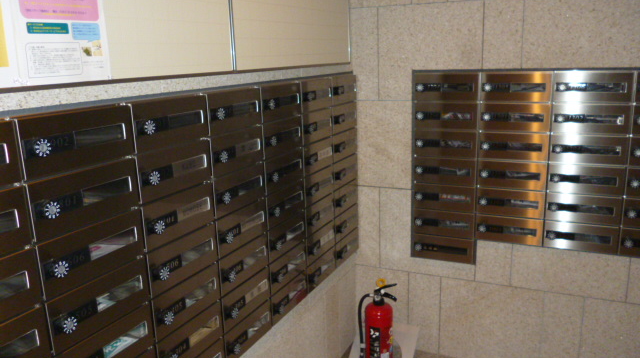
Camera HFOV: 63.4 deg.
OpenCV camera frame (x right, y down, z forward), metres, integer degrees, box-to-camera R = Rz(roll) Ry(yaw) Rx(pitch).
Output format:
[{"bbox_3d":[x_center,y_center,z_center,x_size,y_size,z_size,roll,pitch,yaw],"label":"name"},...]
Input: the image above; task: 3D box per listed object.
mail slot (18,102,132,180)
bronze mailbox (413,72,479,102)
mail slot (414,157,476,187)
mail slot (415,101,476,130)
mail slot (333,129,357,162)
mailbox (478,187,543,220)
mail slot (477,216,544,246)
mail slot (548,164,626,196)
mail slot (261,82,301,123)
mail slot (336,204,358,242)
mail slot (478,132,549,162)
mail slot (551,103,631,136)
[{"bbox_3d":[-0.522,-0.083,1.074,0.090,0.117,0.271,4,15,25],"label":"mail slot"},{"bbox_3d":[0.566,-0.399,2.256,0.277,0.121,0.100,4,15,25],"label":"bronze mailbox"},{"bbox_3d":[0.562,-0.043,2.295,0.271,0.117,0.090,4,15,25],"label":"mail slot"},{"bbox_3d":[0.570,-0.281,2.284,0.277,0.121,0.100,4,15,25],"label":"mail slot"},{"bbox_3d":[0.075,-0.149,2.329,0.090,0.117,0.271,4,15,25],"label":"mail slot"},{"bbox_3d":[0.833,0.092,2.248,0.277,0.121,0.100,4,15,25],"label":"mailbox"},{"bbox_3d":[0.839,0.200,2.279,0.269,0.118,0.160,4,15,25],"label":"mail slot"},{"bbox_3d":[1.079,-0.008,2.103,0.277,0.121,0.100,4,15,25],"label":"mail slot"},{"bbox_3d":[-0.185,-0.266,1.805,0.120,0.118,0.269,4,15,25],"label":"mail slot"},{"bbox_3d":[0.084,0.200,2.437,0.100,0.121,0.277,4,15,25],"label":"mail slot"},{"bbox_3d":[0.827,-0.151,2.197,0.269,0.118,0.160,4,15,25],"label":"mail slot"},{"bbox_3d":[1.071,-0.248,2.052,0.269,0.118,0.160,4,15,25],"label":"mail slot"}]

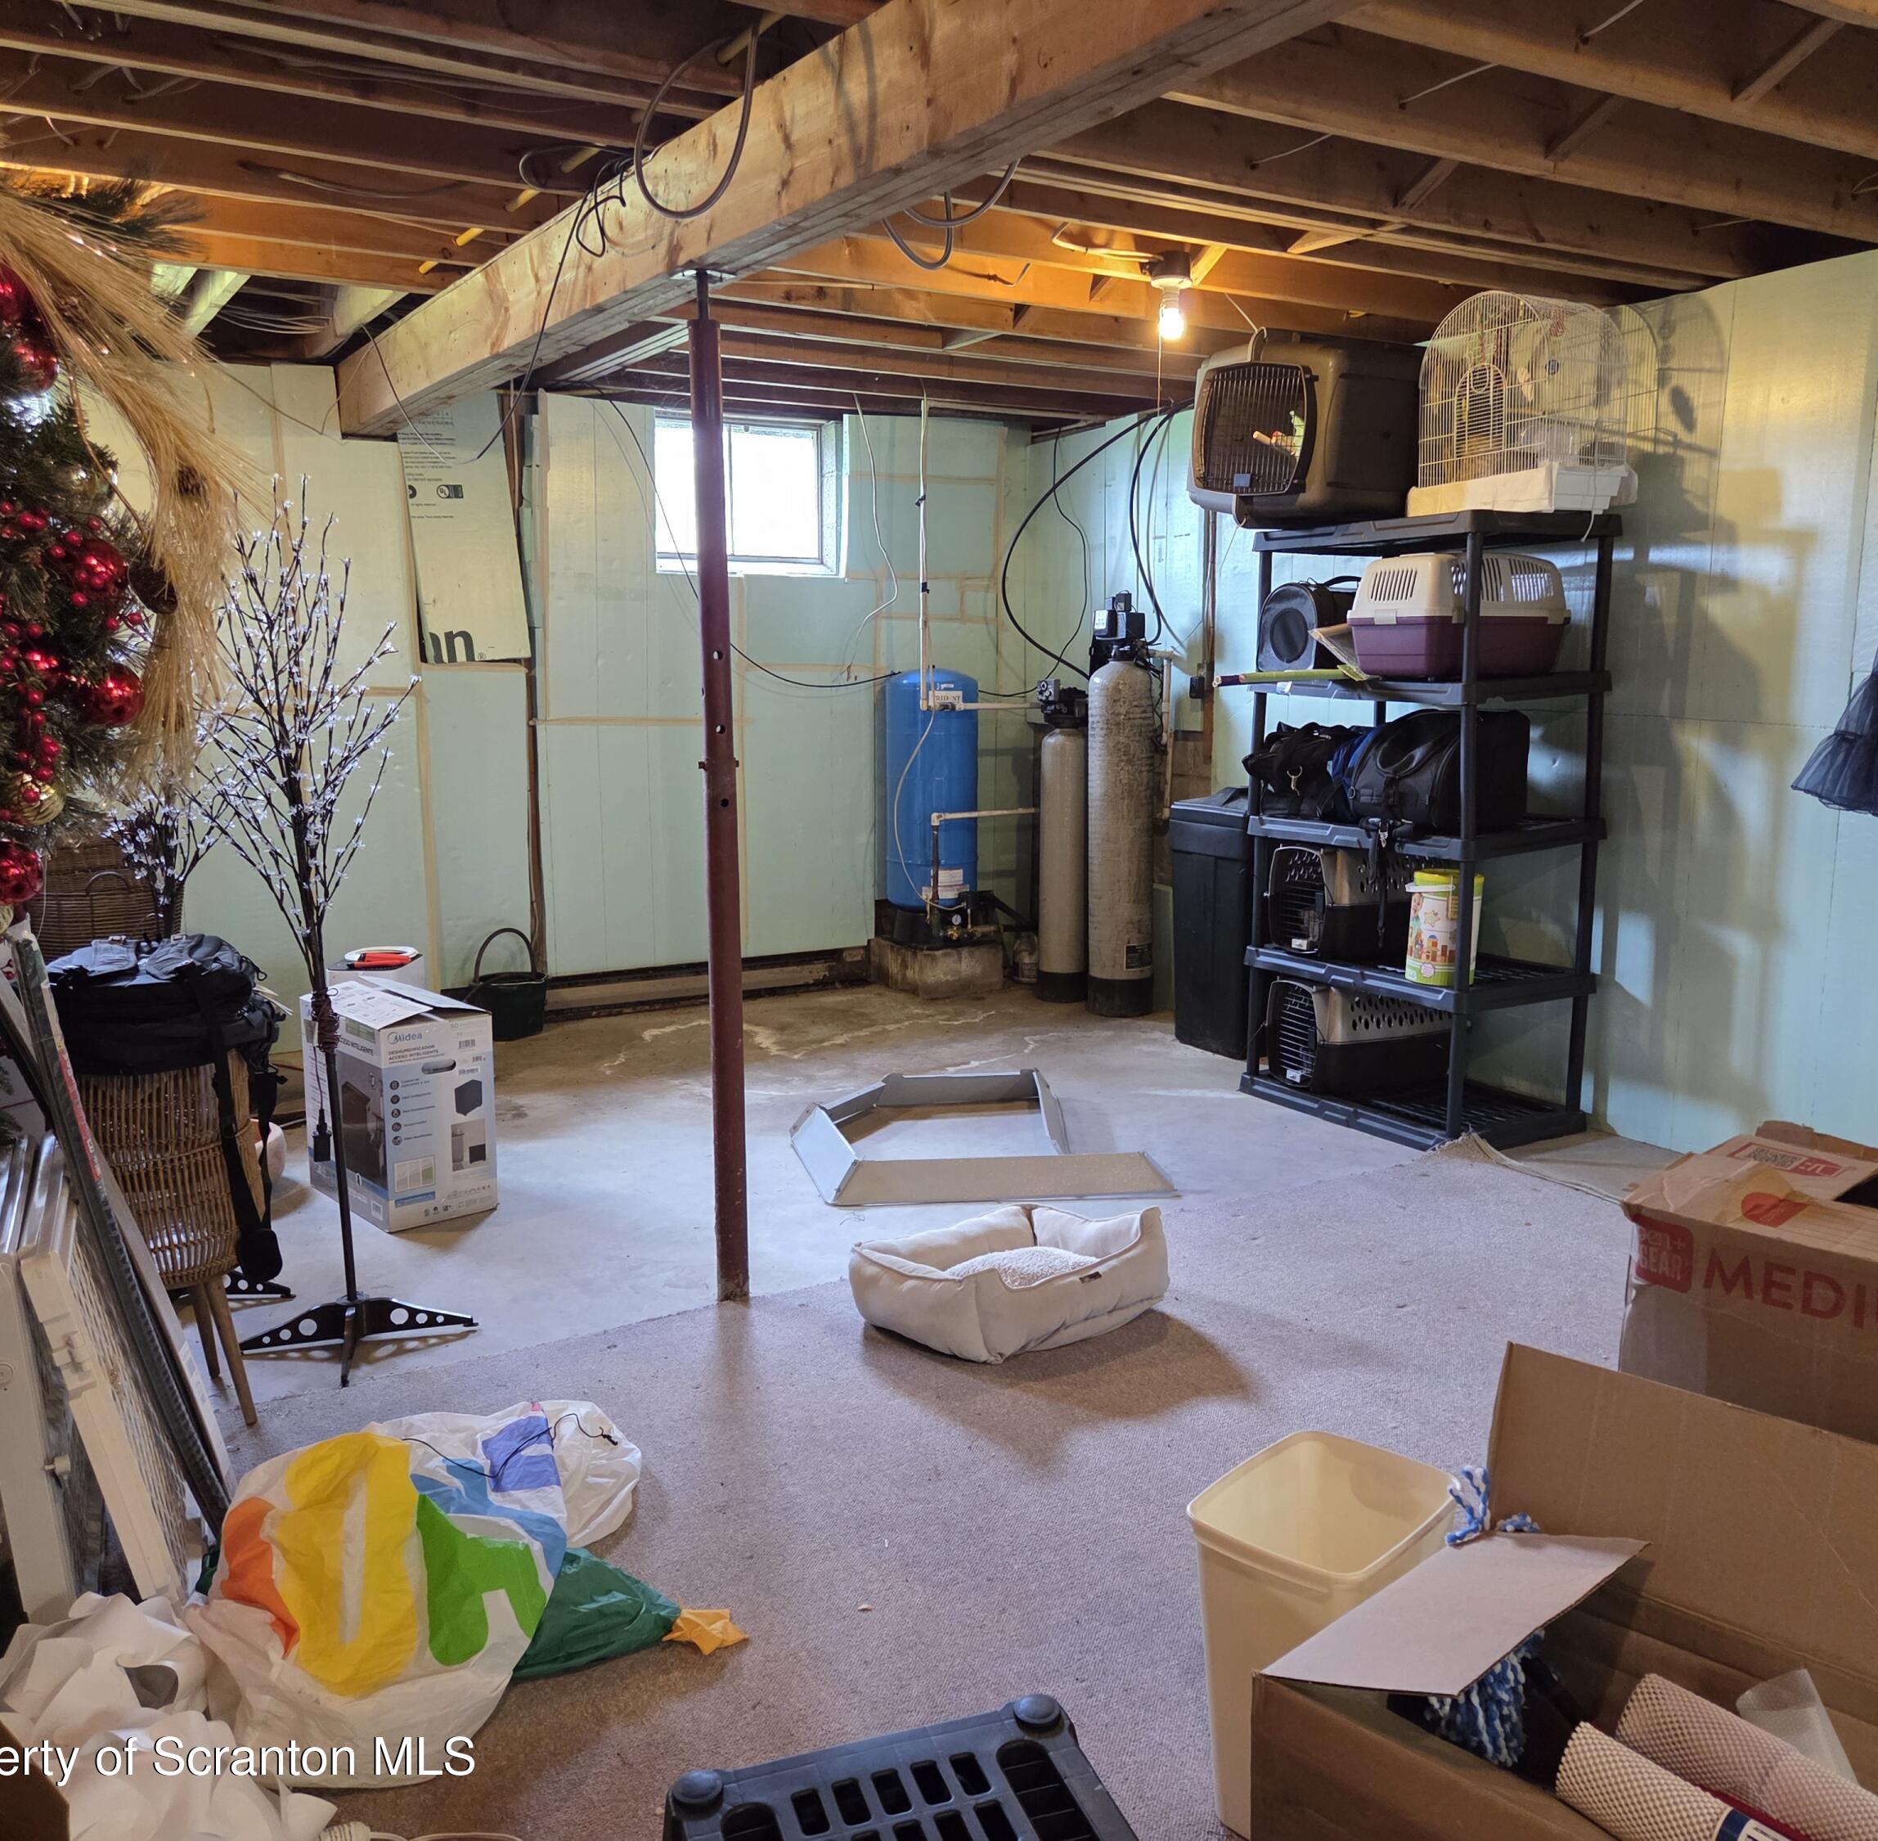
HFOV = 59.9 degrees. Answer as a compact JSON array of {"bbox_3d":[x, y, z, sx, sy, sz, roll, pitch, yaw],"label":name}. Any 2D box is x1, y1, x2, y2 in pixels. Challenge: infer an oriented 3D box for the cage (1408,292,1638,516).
[{"bbox_3d":[1.755,-1.515,4.854,0.310,0.650,0.640,-4,10,-20],"label":"cage"}]

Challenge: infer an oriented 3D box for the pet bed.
[{"bbox_3d":[0.174,0.782,3.678,0.570,0.205,0.390,-9,12,-40],"label":"pet bed"}]

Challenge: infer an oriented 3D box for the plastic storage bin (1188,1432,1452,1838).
[{"bbox_3d":[0.477,0.906,2.015,0.225,0.416,0.292,7,12,40],"label":"plastic storage bin"}]

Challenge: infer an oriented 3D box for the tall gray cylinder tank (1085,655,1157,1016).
[{"bbox_3d":[0.737,-0.342,6.581,0.262,1.435,0.262,0,9,0],"label":"tall gray cylinder tank"}]

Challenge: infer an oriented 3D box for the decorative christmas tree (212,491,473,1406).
[{"bbox_3d":[-1.287,0.028,3.432,0.500,1.800,0.490,-2,10,-11],"label":"decorative christmas tree"}]

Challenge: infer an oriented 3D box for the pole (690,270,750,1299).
[{"bbox_3d":[-0.473,-0.242,3.530,0.085,2.220,0.085,0,9,0],"label":"pole"}]

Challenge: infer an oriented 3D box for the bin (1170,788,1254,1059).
[{"bbox_3d":[1.152,0.006,6.041,0.370,0.930,0.375,-7,11,-32],"label":"bin"}]

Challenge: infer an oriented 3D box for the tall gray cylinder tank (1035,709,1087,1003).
[{"bbox_3d":[0.523,-0.263,6.832,0.200,1.200,0.200,0,9,0],"label":"tall gray cylinder tank"}]

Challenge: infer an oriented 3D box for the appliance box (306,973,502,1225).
[{"bbox_3d":[-1.445,0.482,4.370,0.302,0.540,0.490,-9,12,-42],"label":"appliance box"}]

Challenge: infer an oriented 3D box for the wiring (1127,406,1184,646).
[{"bbox_3d":[0.848,-1.536,6.403,0.140,0.940,0.320,-7,11,-32],"label":"wiring"}]

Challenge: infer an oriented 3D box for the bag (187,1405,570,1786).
[{"bbox_3d":[-0.807,0.937,2.316,0.520,0.280,0.550,-4,10,-20],"label":"bag"}]

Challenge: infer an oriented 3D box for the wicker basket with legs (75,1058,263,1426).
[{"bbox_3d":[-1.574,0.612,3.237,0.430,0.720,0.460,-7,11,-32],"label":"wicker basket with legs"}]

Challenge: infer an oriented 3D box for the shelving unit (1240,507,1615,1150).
[{"bbox_3d":[1.500,-0.296,5.098,0.595,1.830,0.915,-6,11,-29],"label":"shelving unit"}]

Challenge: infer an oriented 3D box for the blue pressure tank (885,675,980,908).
[{"bbox_3d":[-0.026,-0.559,7.179,0.410,1.048,0.410,0,9,0],"label":"blue pressure tank"}]

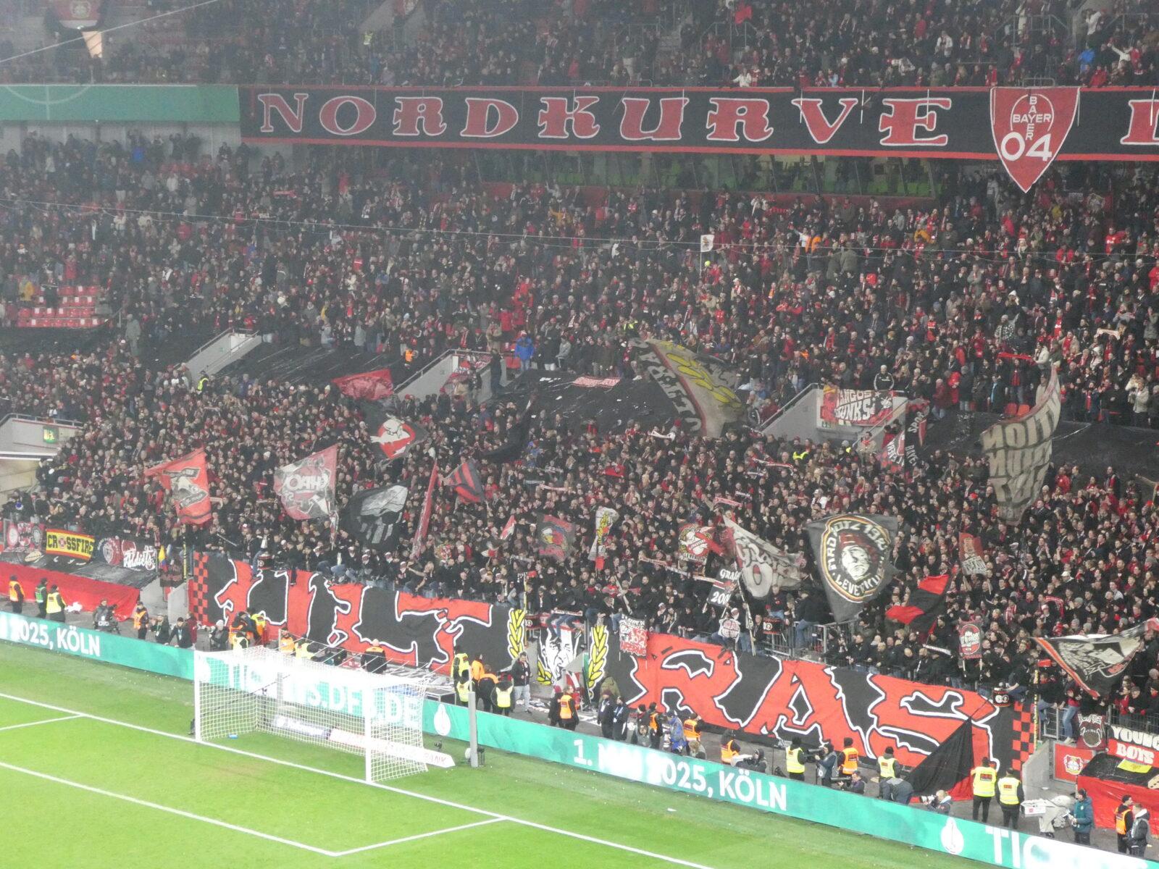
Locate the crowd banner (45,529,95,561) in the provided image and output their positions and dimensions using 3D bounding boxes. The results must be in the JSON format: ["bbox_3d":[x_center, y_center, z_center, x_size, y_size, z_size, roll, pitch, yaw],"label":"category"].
[{"bbox_3d":[-18.275,3.949,107.672,0.100,0.880,2.900,-6,8,-44],"label":"crowd banner"}]

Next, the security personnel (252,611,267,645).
[{"bbox_3d":[-10.257,6.390,96.371,0.580,1.650,0.500,-5,8,-40],"label":"security personnel"}]

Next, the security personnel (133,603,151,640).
[{"bbox_3d":[-14.103,6.261,97.156,0.560,1.740,0.420,4,7,37],"label":"security personnel"}]

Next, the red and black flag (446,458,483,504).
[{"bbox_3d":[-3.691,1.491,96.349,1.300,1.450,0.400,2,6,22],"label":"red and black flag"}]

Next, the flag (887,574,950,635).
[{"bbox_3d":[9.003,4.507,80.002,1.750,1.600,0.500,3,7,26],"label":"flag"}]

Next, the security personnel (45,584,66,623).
[{"bbox_3d":[-17.473,5.900,100.519,0.450,1.760,0.600,-5,8,-42],"label":"security personnel"}]

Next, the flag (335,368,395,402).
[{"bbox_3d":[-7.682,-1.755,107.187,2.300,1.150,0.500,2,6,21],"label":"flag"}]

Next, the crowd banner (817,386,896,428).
[{"bbox_3d":[8.833,-0.859,96.321,0.120,1.100,3.050,-6,8,-44],"label":"crowd banner"}]

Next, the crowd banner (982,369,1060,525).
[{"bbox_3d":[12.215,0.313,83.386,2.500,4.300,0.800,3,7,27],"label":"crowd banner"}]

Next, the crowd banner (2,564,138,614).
[{"bbox_3d":[-17.964,5.557,105.841,0.300,1.350,9.000,-6,8,-44],"label":"crowd banner"}]

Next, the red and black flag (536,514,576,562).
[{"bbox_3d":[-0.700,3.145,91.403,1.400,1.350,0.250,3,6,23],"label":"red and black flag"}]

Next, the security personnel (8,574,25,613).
[{"bbox_3d":[-19.222,5.667,102.848,0.420,1.740,0.580,-4,7,-32],"label":"security personnel"}]

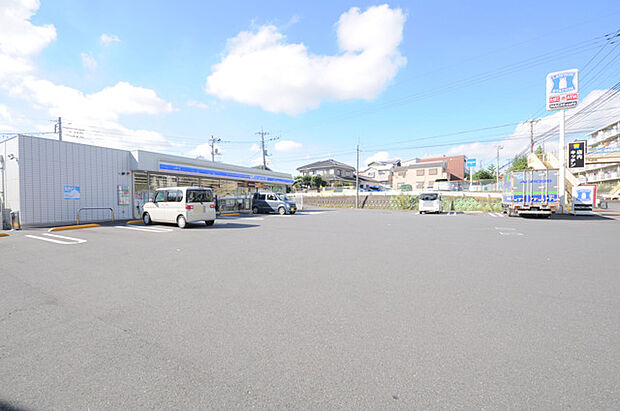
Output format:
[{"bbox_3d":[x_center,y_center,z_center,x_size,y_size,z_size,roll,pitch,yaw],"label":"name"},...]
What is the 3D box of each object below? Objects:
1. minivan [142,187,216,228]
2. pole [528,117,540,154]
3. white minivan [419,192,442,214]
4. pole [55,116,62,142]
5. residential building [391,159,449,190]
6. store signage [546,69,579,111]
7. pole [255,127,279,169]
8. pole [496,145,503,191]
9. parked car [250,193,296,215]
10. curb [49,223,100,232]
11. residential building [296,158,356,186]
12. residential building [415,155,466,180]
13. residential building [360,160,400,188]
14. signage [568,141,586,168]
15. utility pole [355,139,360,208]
[{"bbox_3d":[-6.085,0.043,11.857,3.395,1.750,1.475,0,1,29],"label":"minivan"},{"bbox_3d":[28.679,-5.600,32.913,1.200,11.200,0.500,0,1,29],"label":"pole"},{"bbox_3d":[10.099,-0.151,21.507,1.480,1.650,3.400,0,1,29],"label":"white minivan"},{"bbox_3d":[-30.800,-5.349,31.828,0.700,11.100,0.600,1,2,18],"label":"pole"},{"bbox_3d":[23.600,-5.538,55.036,10.200,7.000,5.800,2,3,40],"label":"residential building"},{"bbox_3d":[18.600,-8.386,18.959,1.580,2.720,0.380,1,2,25],"label":"store signage"},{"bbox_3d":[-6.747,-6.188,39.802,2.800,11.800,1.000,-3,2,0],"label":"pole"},{"bbox_3d":[30.001,-5.662,40.914,0.600,7.900,0.400,0,1,29],"label":"pole"},{"bbox_3d":[-2.780,-0.182,19.806,3.395,1.645,1.475,1,2,29],"label":"parked car"},{"bbox_3d":[-9.620,0.910,10.660,0.200,0.120,1.800,1,2,17],"label":"curb"},{"bbox_3d":[3.600,-5.973,56.021,9.750,8.200,8.000,2,3,40],"label":"residential building"},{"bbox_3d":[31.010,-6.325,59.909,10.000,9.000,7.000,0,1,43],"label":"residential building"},{"bbox_3d":[15.810,-5.736,57.916,7.500,8.000,7.000,0,1,43],"label":"residential building"},{"bbox_3d":[19.280,-3.623,18.681,0.870,1.880,0.160,1,2,26],"label":"signage"},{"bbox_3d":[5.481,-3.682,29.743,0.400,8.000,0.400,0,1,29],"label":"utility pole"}]

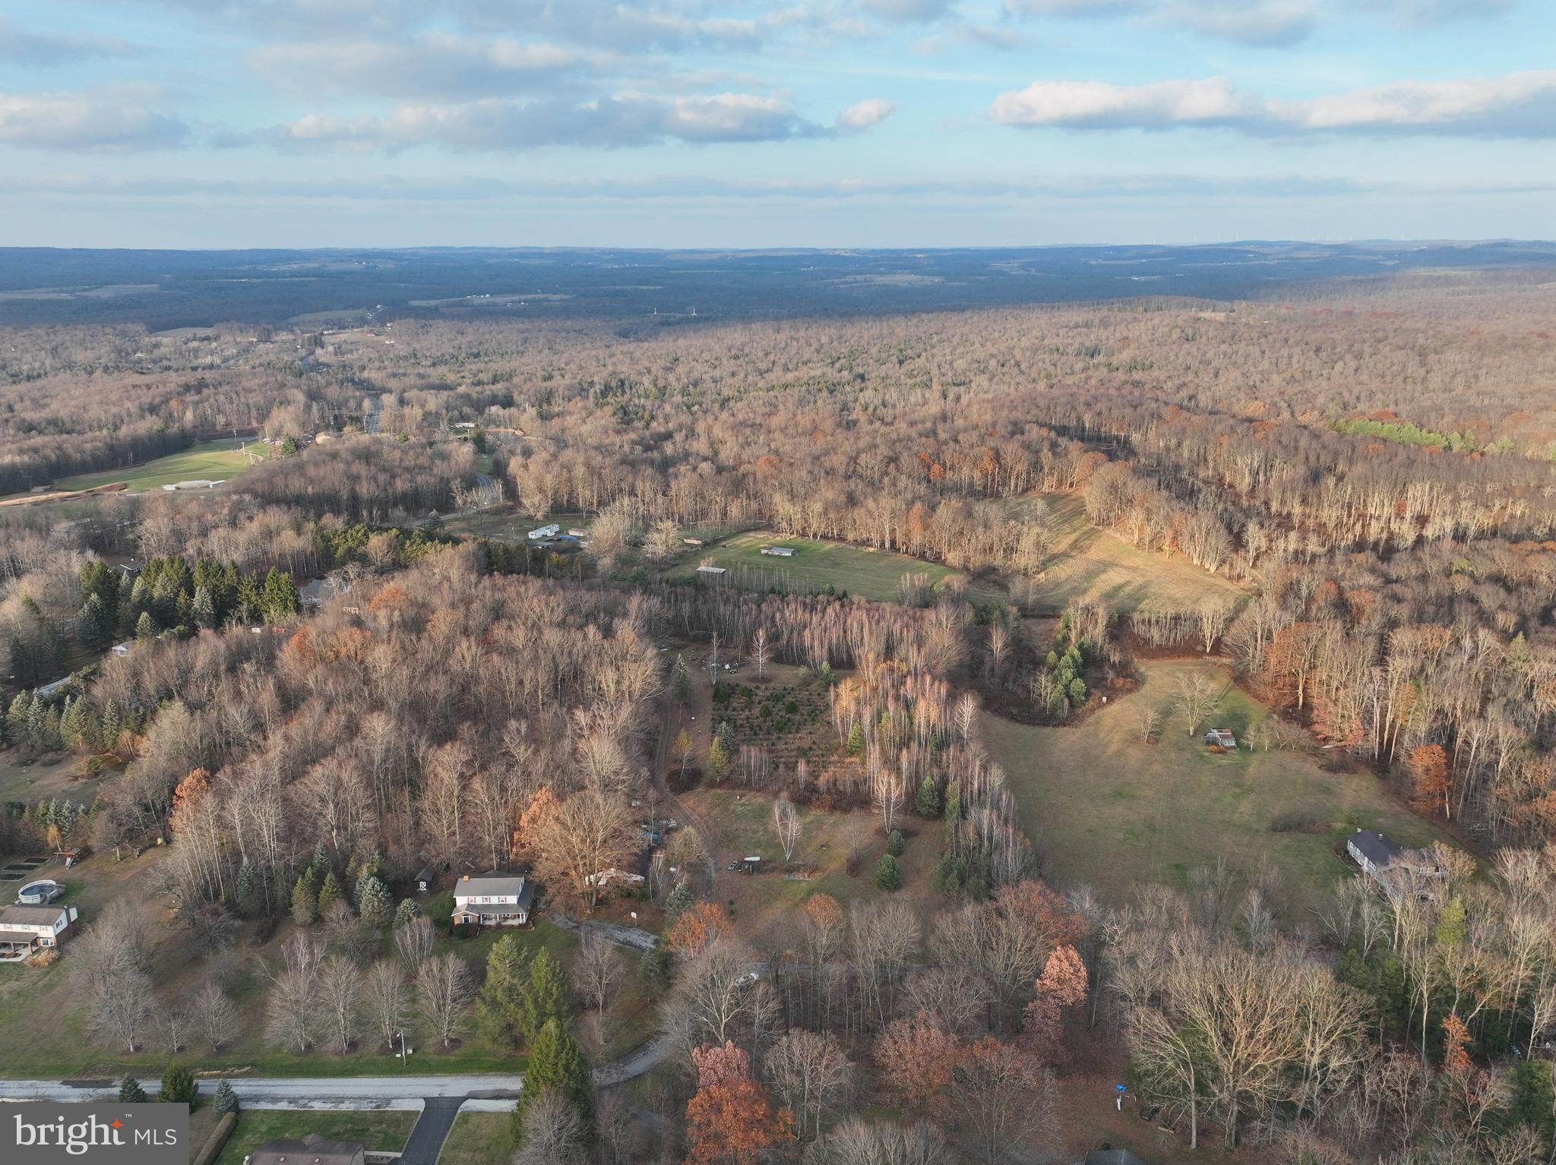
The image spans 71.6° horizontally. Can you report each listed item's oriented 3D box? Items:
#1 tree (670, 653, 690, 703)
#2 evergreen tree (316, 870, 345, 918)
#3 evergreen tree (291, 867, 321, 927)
[{"bbox_3d":[-27.290,26.470,300.620,5.420,14.610,5.420,0,18,0],"label":"tree"},{"bbox_3d":[-83.900,58.470,202.200,5.240,9.710,5.090,0,17,0],"label":"evergreen tree"},{"bbox_3d":[-88.560,58.710,202.180,5.470,12.360,5.470,0,18,0],"label":"evergreen tree"}]

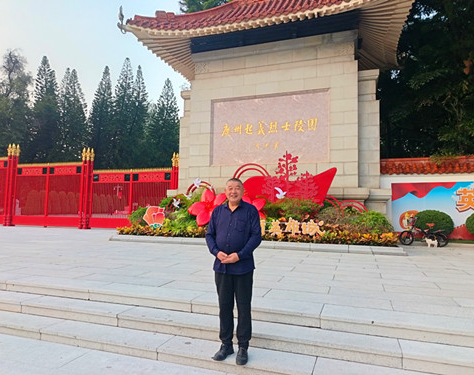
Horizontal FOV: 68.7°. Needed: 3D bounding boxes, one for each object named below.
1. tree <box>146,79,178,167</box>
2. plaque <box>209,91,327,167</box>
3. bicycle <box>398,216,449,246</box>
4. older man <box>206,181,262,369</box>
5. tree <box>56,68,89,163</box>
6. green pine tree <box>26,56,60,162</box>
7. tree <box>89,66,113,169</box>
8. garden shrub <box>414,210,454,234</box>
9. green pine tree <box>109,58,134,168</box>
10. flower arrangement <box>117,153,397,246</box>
[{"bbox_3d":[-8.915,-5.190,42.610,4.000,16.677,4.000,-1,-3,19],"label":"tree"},{"bbox_3d":[1.099,-2.079,12.459,4.347,2.516,0.150,-1,-3,19],"label":"plaque"},{"bbox_3d":[5.484,1.281,10.172,1.290,0.879,0.480,-1,-3,25],"label":"bicycle"},{"bbox_3d":[-0.029,0.780,3.412,0.560,1.700,0.360,0,-3,3],"label":"older man"},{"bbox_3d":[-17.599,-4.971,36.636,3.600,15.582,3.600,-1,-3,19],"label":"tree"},{"bbox_3d":[-19.478,-5.259,34.627,3.600,15.949,3.600,-1,-3,19],"label":"green pine tree"},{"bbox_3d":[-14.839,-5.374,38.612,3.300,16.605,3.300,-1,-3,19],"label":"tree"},{"bbox_3d":[6.300,1.211,11.059,1.115,0.953,1.200,-1,-3,19],"label":"garden shrub"},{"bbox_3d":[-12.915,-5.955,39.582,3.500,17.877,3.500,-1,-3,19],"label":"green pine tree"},{"bbox_3d":[0.428,0.291,10.928,8.200,2.771,2.250,-1,-3,19],"label":"flower arrangement"}]

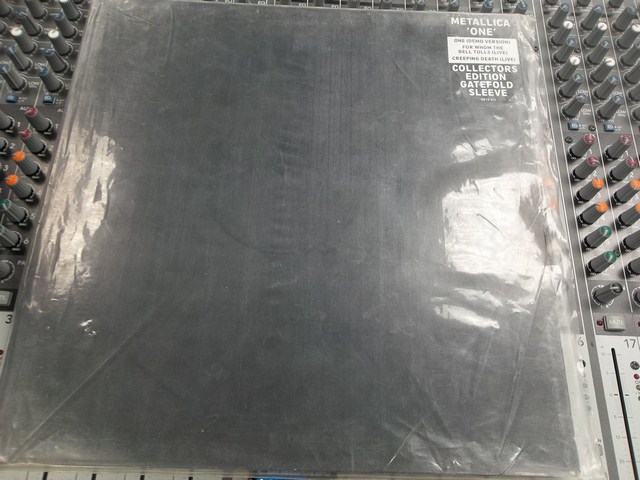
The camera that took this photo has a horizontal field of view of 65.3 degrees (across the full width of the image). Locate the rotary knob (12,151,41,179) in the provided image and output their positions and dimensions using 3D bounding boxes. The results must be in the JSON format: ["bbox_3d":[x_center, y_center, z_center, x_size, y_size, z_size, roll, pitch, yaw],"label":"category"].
[{"bbox_3d":[-0.191,-0.051,0.323,0.012,0.016,0.012,7,69,1],"label":"rotary knob"}]

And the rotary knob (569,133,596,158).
[{"bbox_3d":[0.185,-0.067,0.350,0.011,0.016,0.011,9,69,1],"label":"rotary knob"}]

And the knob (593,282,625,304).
[{"bbox_3d":[0.177,0.031,0.304,0.012,0.016,0.012,-3,69,-3],"label":"knob"}]

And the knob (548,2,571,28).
[{"bbox_3d":[0.189,-0.177,0.392,0.011,0.016,0.011,1,69,-2],"label":"knob"}]

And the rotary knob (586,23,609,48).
[{"bbox_3d":[0.214,-0.159,0.386,0.011,0.016,0.011,1,69,-2],"label":"rotary knob"}]

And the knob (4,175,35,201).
[{"bbox_3d":[-0.196,-0.035,0.324,0.011,0.015,0.011,0,69,-2],"label":"knob"}]

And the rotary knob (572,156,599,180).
[{"bbox_3d":[0.183,-0.051,0.343,0.011,0.015,0.011,1,69,-2],"label":"rotary knob"}]

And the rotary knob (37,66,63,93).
[{"bbox_3d":[-0.189,-0.113,0.347,0.012,0.016,0.012,1,69,-2],"label":"rotary knob"}]

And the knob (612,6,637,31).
[{"bbox_3d":[0.241,-0.174,0.393,0.011,0.016,0.011,27,71,8],"label":"knob"}]

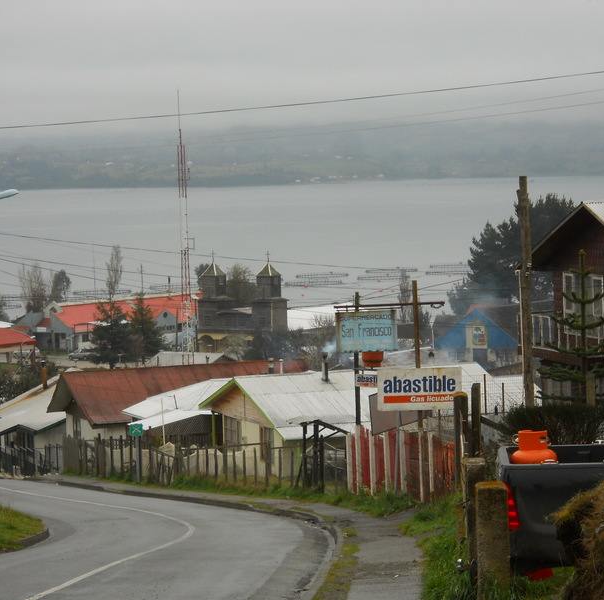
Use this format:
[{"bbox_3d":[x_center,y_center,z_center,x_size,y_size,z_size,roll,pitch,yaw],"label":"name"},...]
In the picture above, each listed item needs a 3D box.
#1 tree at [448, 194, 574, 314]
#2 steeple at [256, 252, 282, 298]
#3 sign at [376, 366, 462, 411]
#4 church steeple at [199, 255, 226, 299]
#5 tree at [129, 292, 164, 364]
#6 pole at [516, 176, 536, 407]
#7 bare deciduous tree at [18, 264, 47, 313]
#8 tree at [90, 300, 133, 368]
[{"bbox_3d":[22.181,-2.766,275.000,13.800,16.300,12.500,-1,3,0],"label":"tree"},{"bbox_3d":[-4.836,-3.645,392.000,2.850,6.700,2.850,1,4,34],"label":"steeple"},{"bbox_3d":[2.765,2.094,62.000,2.000,1.030,0.080,-1,3,0],"label":"sign"},{"bbox_3d":[-13.520,-3.701,398.000,2.850,6.700,2.850,1,4,34],"label":"church steeple"},{"bbox_3d":[-22.119,4.003,370.000,5.500,10.000,5.400,-1,3,0],"label":"tree"},{"bbox_3d":[5.380,0.155,63.000,0.280,6.200,0.280,-1,3,0],"label":"pole"},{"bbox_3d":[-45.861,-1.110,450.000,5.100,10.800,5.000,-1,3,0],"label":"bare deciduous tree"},{"bbox_3d":[-26.175,4.740,362.000,5.800,9.300,5.600,-1,3,0],"label":"tree"}]

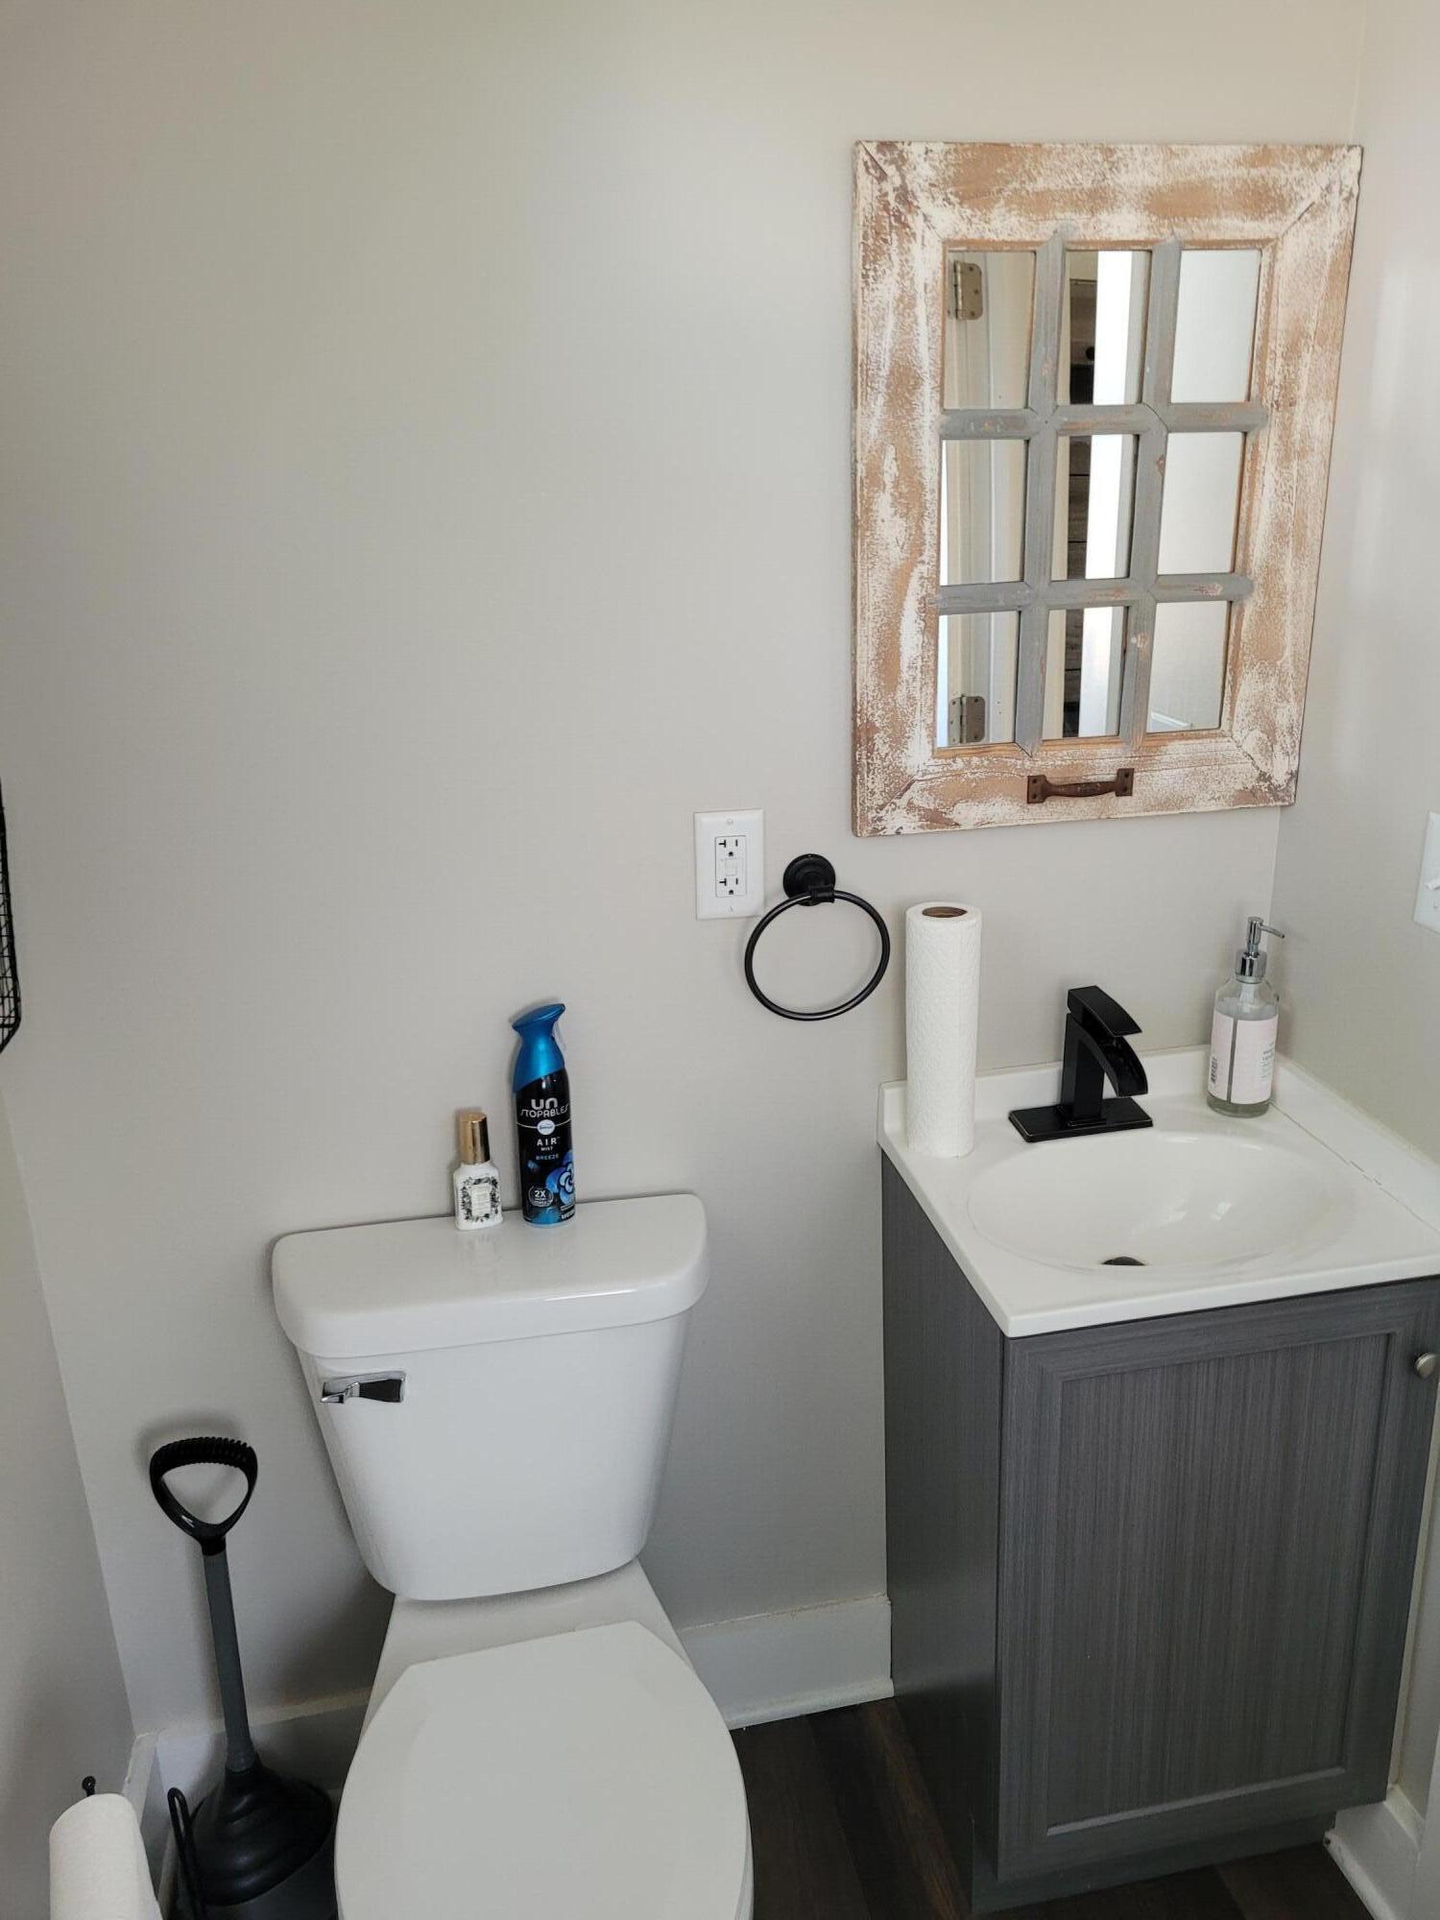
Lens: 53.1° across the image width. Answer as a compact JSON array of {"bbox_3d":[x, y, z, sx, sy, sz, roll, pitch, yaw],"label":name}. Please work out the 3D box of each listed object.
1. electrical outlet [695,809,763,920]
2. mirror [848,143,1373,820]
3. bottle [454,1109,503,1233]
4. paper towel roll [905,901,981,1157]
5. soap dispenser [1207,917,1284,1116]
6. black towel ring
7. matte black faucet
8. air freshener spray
[{"bbox_3d":[0.011,-0.099,1.516,0.070,0.116,0.009,-5,19,-9],"label":"electrical outlet"},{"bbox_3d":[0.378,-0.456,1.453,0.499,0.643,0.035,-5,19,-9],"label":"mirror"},{"bbox_3d":[-0.261,0.224,1.543,0.044,0.120,0.033,-9,20,-19],"label":"bottle"},{"bbox_3d":[0.242,0.075,1.566,0.078,0.271,0.078,-2,19,1],"label":"paper towel roll"},{"bbox_3d":[0.597,0.062,1.636,0.072,0.225,0.070,12,23,35],"label":"soap dispenser"},{"bbox_3d":[0.099,-0.015,1.524,0.158,0.179,0.077,-5,19,-9],"label":"black towel ring"},{"bbox_3d":[0.416,0.123,1.573,0.152,0.164,0.150,-5,19,-9],"label":"matte black faucet"},{"bbox_3d":[-0.187,0.165,1.528,0.058,0.237,0.058,-6,19,-12],"label":"air freshener spray"}]

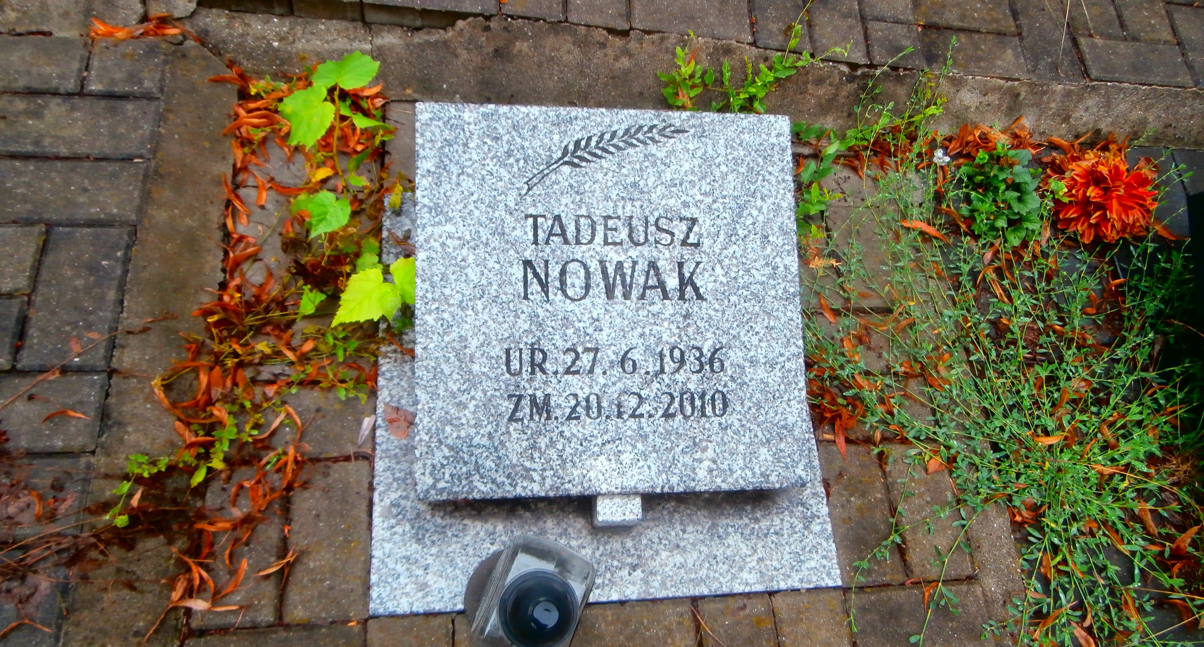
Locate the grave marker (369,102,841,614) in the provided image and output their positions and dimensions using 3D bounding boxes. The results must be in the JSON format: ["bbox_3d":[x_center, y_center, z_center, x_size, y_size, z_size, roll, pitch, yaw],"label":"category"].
[{"bbox_3d":[0.011,0.029,1.089,0.600,0.232,0.610,0,65,-10],"label":"grave marker"}]

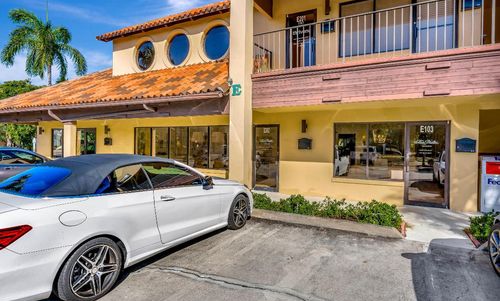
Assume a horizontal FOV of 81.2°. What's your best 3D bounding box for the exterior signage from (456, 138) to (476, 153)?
[{"bbox_3d":[5.040,-0.115,6.786,0.379,0.329,0.060,1,1,29],"label":"exterior signage"}]

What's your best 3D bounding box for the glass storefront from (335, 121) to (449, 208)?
[{"bbox_3d":[3.595,0.315,7.629,2.719,2.110,0.130,1,1,29],"label":"glass storefront"}]

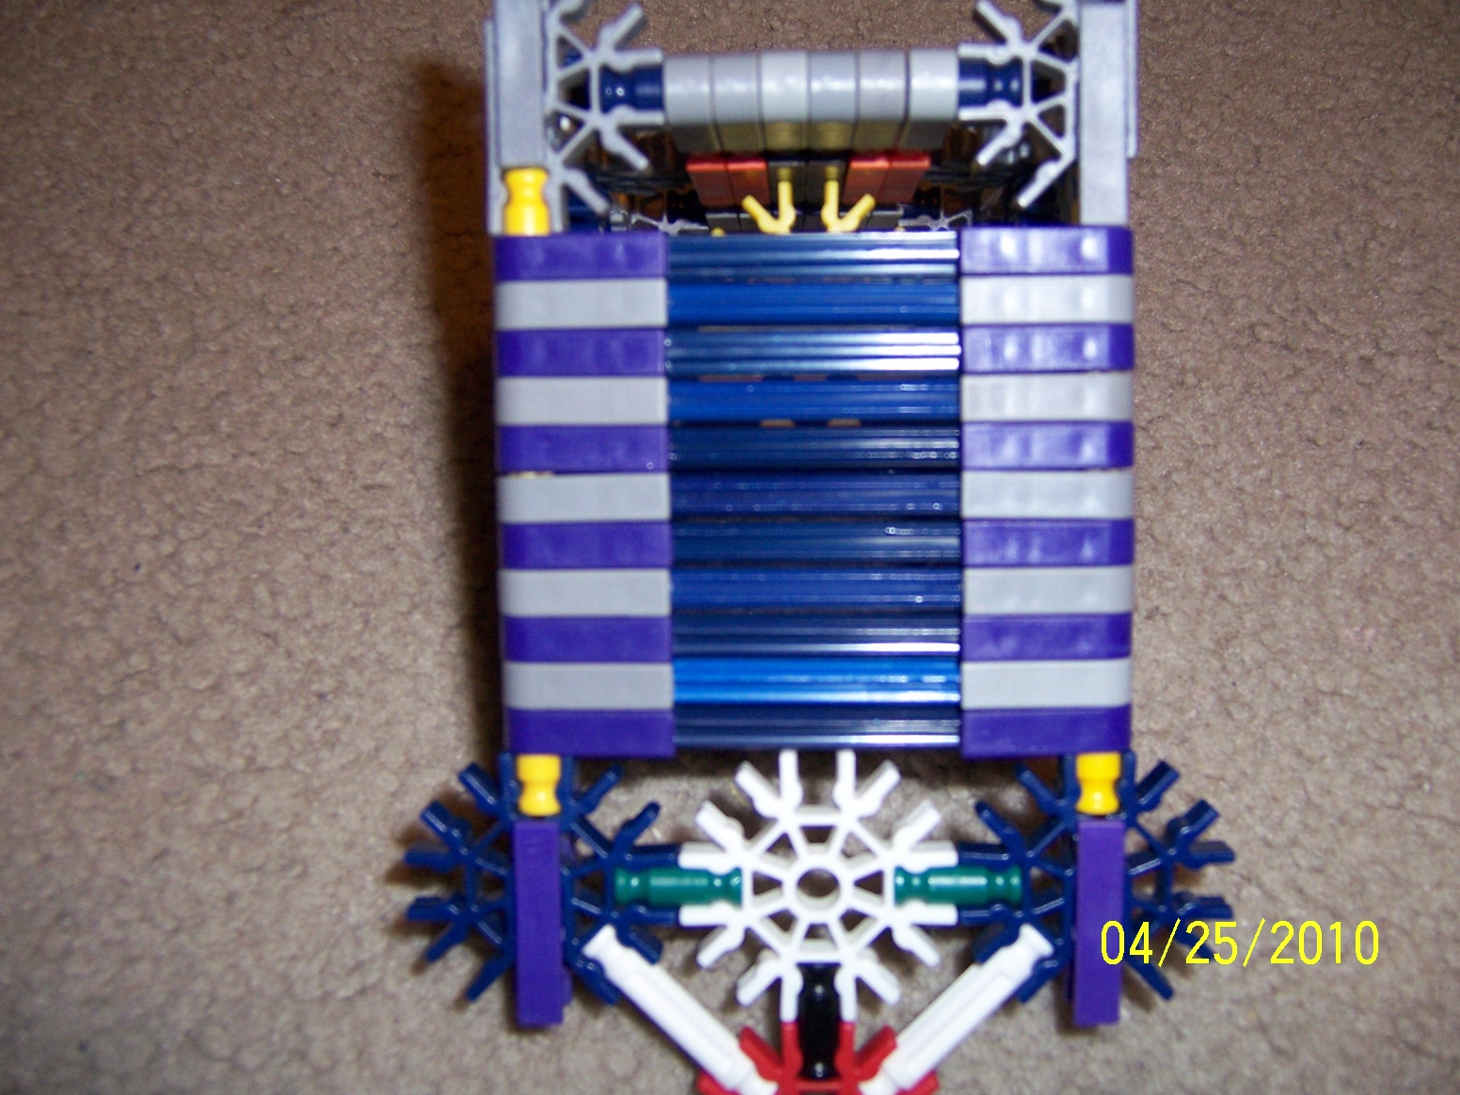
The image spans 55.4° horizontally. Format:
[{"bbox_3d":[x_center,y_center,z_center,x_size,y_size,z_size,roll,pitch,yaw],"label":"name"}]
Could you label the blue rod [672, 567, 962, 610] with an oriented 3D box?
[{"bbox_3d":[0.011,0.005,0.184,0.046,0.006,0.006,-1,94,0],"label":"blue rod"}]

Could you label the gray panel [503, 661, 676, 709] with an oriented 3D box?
[{"bbox_3d":[-0.018,0.018,0.184,0.022,0.009,0.006,-1,94,0],"label":"gray panel"}]

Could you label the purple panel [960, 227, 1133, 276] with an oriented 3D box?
[{"bbox_3d":[0.041,-0.038,0.185,0.022,0.015,0.006,0,94,1],"label":"purple panel"}]

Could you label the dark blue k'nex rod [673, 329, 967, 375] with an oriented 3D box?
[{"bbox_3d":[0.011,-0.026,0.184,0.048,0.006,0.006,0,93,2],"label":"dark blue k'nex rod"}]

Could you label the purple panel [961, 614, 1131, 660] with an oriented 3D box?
[{"bbox_3d":[0.041,0.011,0.188,0.022,0.015,0.006,0,94,1],"label":"purple panel"}]

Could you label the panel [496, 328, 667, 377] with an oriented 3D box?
[{"bbox_3d":[-0.019,-0.026,0.186,0.022,0.012,0.006,-1,94,0],"label":"panel"}]

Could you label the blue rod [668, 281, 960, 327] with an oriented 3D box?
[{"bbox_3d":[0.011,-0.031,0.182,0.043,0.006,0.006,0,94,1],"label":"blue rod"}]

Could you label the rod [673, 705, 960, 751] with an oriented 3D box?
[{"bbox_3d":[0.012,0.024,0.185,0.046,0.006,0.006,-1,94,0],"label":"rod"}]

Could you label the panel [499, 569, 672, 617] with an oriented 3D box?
[{"bbox_3d":[-0.019,0.005,0.189,0.022,0.015,0.006,0,94,1],"label":"panel"}]

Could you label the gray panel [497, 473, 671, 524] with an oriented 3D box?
[{"bbox_3d":[-0.019,-0.006,0.183,0.022,0.009,0.006,-1,94,0],"label":"gray panel"}]

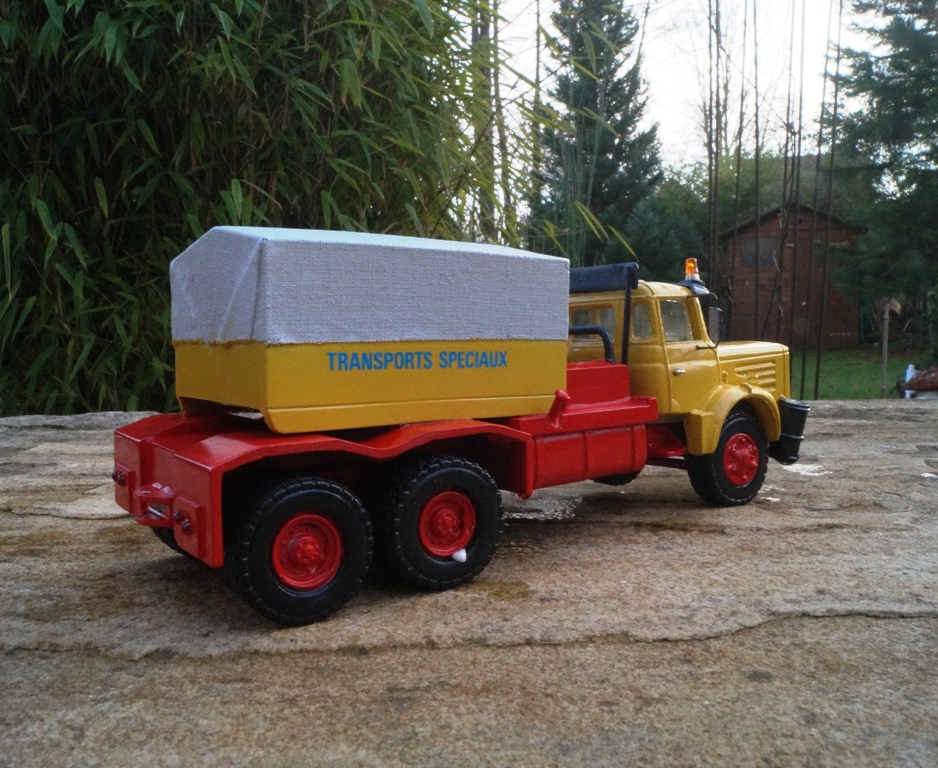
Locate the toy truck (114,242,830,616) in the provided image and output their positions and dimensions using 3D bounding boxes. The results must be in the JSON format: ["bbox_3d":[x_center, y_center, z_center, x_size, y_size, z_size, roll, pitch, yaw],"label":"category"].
[{"bbox_3d":[0.015,0.002,0.257,0.221,0.084,0.071,-3,5,-38],"label":"toy truck"}]

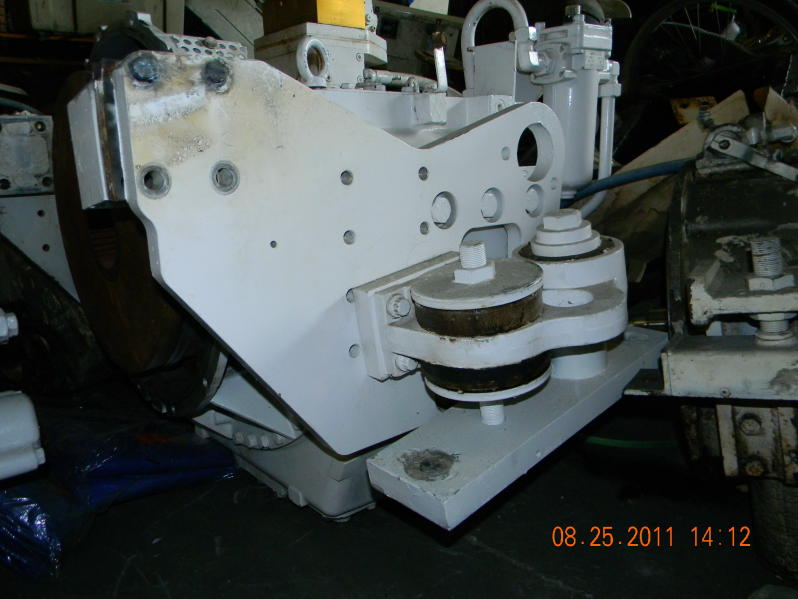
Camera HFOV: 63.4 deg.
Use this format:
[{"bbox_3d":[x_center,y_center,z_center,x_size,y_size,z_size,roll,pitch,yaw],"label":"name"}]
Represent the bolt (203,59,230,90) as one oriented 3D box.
[{"bbox_3d":[-0.207,-0.257,0.735,0.029,0.029,0.016,-13,17,-42],"label":"bolt"}]

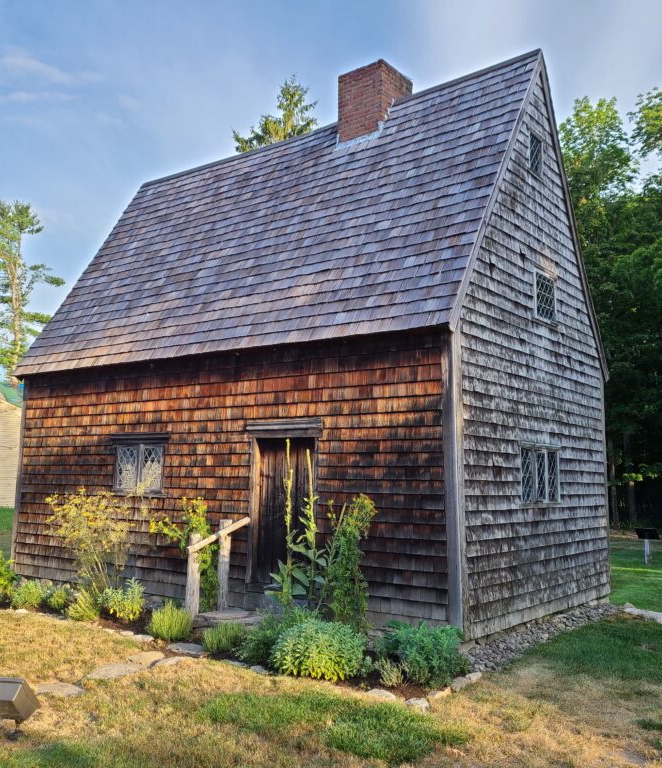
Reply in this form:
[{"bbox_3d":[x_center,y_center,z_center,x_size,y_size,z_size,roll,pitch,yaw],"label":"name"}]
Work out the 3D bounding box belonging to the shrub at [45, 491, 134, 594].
[{"bbox_3d":[-3.337,2.198,10.601,1.200,1.500,1.000,-5,-9,37],"label":"shrub"}]

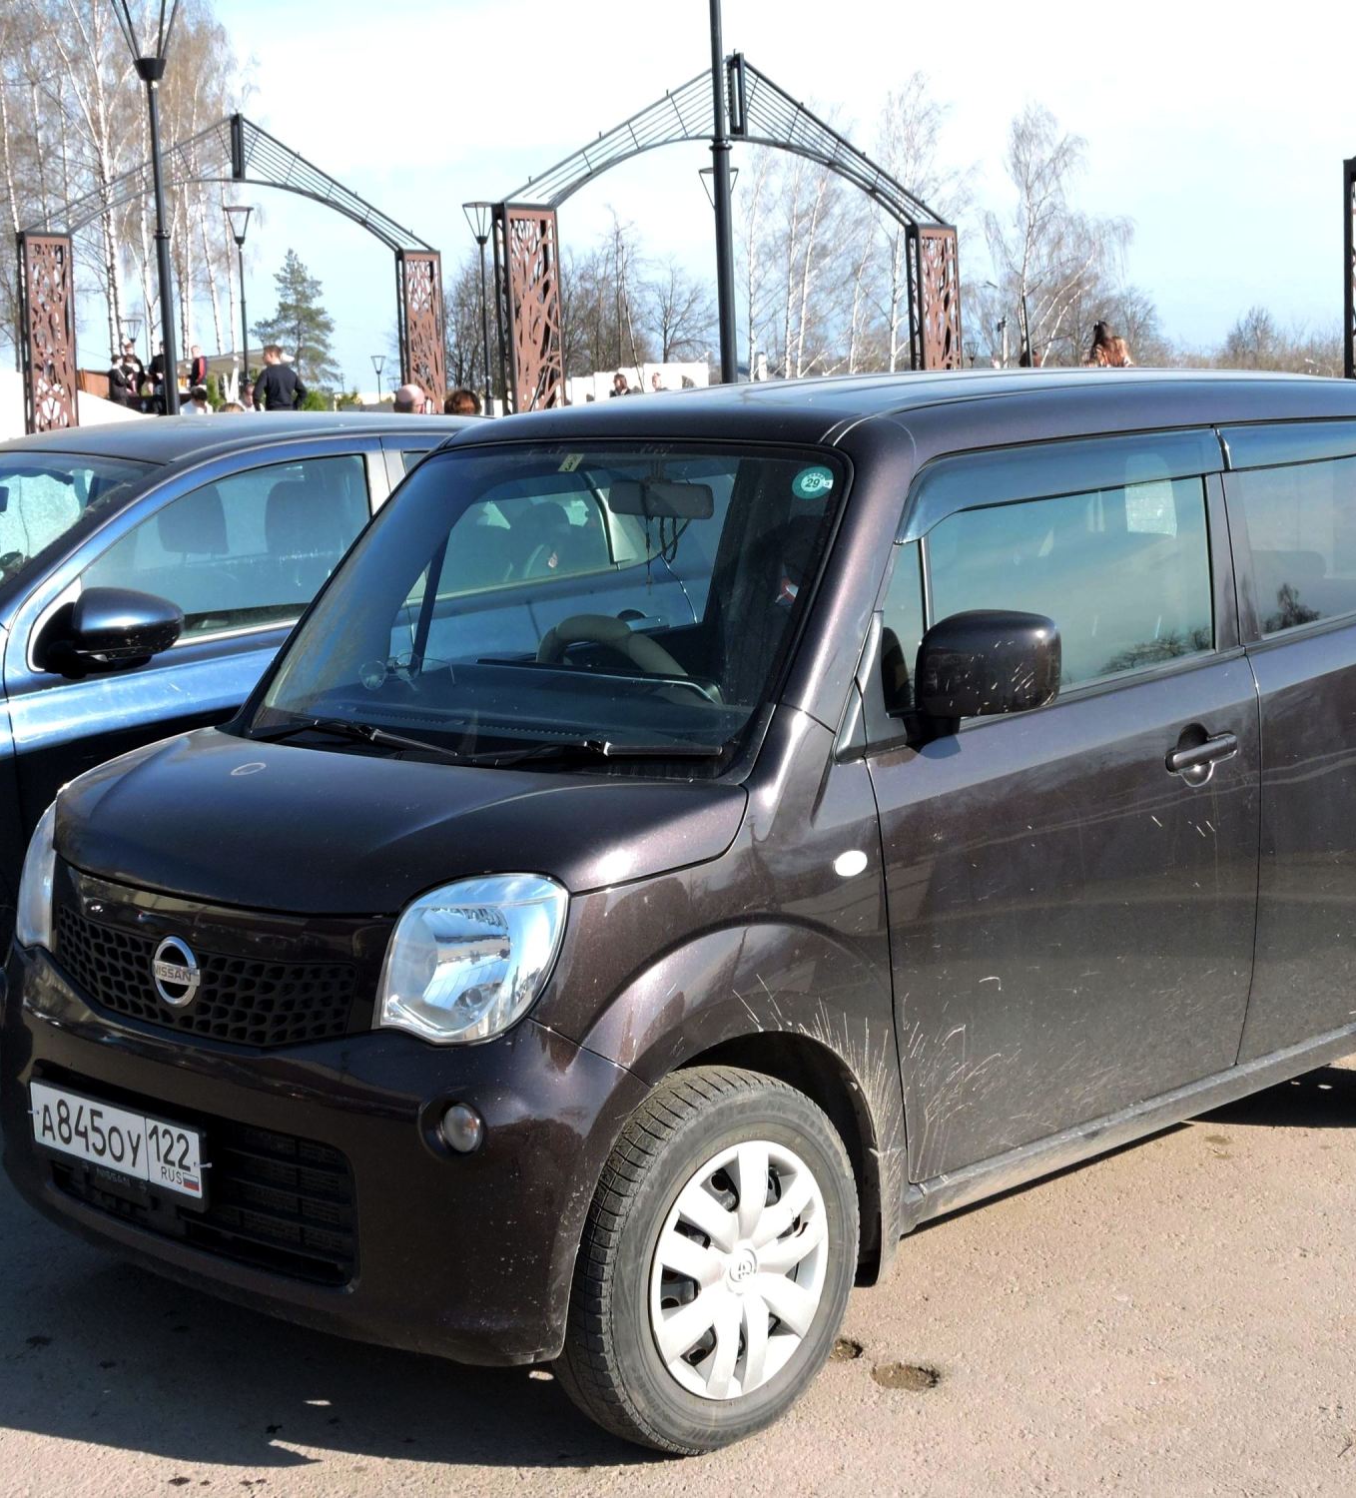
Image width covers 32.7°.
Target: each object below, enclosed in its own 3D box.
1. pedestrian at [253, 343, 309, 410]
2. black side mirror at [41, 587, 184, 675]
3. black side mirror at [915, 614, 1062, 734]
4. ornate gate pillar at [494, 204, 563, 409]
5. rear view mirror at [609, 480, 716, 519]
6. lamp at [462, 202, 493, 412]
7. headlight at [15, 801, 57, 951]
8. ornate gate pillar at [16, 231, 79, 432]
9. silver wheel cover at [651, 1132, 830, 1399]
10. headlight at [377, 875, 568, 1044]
[{"bbox_3d":[-4.410,-3.606,25.608,0.560,1.750,0.340,-4,7,-17],"label":"pedestrian"},{"bbox_3d":[-1.305,-0.268,5.291,0.240,0.195,0.220,4,9,44],"label":"black side mirror"},{"bbox_3d":[0.479,-0.124,3.571,0.130,0.185,0.220,-8,9,-44],"label":"black side mirror"},{"bbox_3d":[-1.607,-4.204,25.209,0.660,3.400,0.320,-9,10,-43],"label":"ornate gate pillar"},{"bbox_3d":[-0.032,-0.464,4.300,0.225,0.068,0.038,2,8,29],"label":"rear view mirror"},{"bbox_3d":[-2.325,-4.692,28.240,0.440,3.900,0.440,5,10,44],"label":"lamp"},{"bbox_3d":[-1.077,0.220,4.029,0.220,0.250,0.240,-8,9,-44],"label":"headlight"},{"bbox_3d":[-7.192,-4.451,26.659,0.570,2.960,0.200,-7,8,-41],"label":"ornate gate pillar"},{"bbox_3d":[0.080,0.798,3.571,0.395,0.395,0.070,-9,10,-44],"label":"silver wheel cover"},{"bbox_3d":[-0.290,0.301,3.326,0.235,0.230,0.215,4,9,38],"label":"headlight"}]

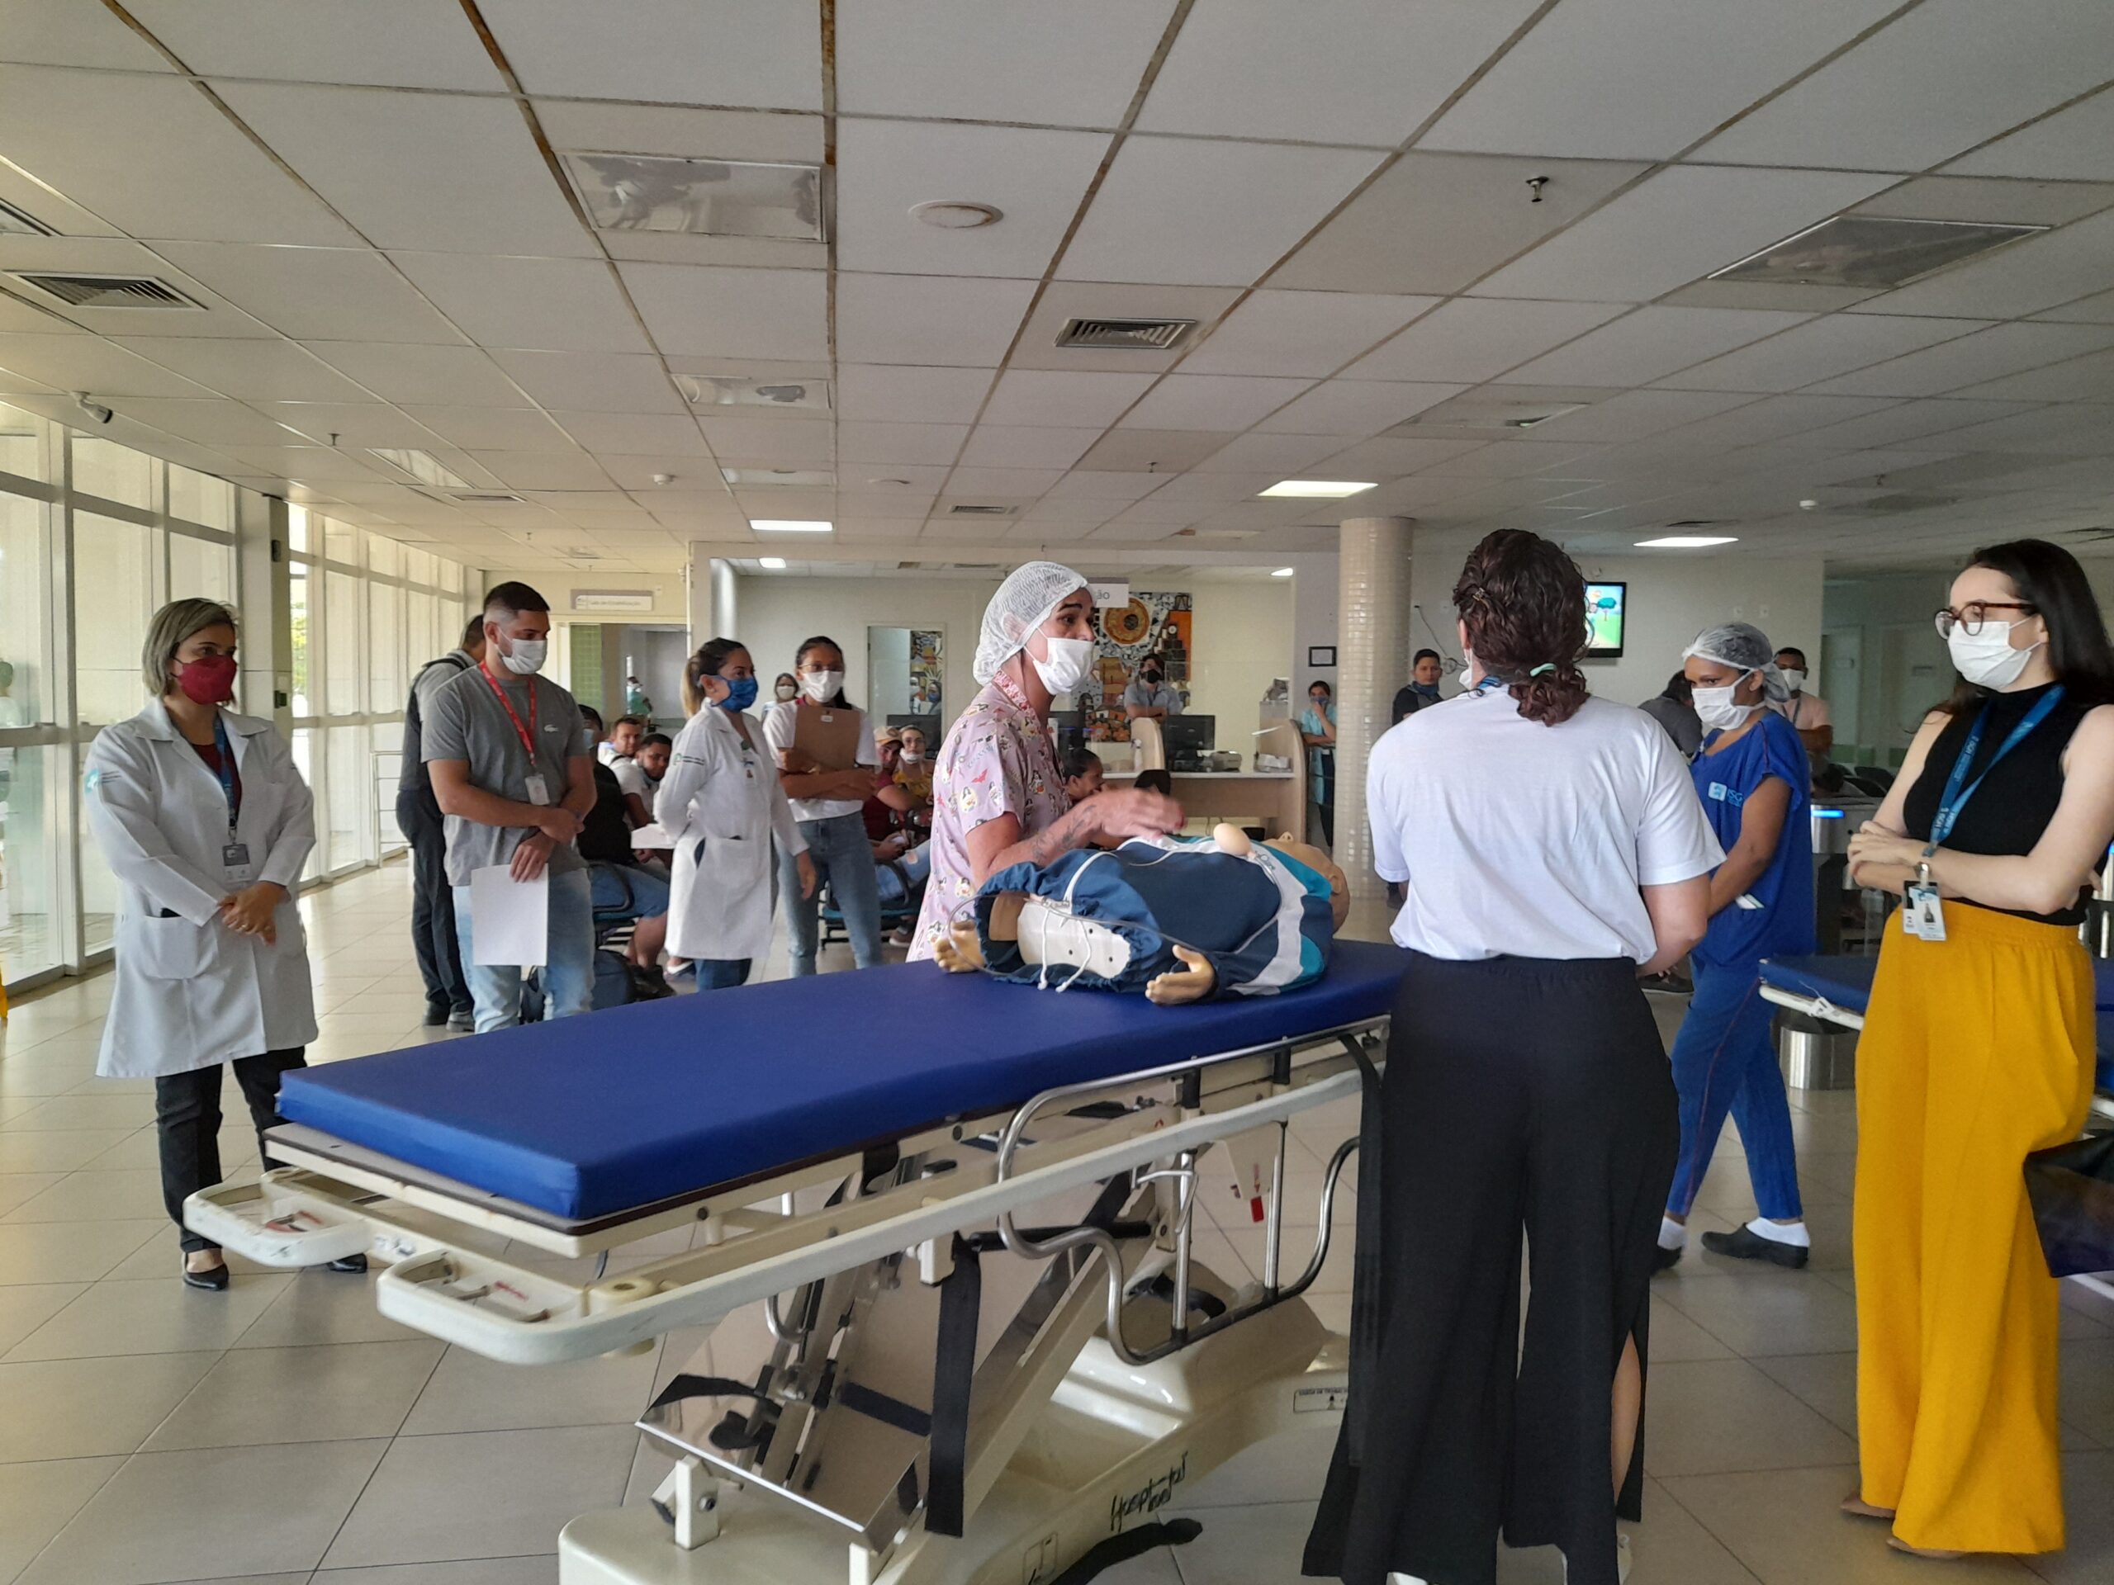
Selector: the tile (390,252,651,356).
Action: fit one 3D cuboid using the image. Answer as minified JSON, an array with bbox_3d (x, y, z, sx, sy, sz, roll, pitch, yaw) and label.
[{"bbox_3d":[-1.672,-1.562,4.906,0.624,0.025,1.220,0,4,-8],"label":"tile"}]

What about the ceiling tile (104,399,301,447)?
[{"bbox_3d":[-3.891,-1.706,7.044,0.624,0.025,1.220,0,4,-8],"label":"ceiling tile"}]

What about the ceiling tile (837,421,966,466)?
[{"bbox_3d":[-0.753,-1.707,7.433,0.617,0.025,1.215,0,4,-8],"label":"ceiling tile"}]

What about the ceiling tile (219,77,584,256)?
[{"bbox_3d":[-1.509,-1.496,3.728,0.630,0.025,1.240,0,4,-8],"label":"ceiling tile"}]

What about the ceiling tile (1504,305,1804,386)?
[{"bbox_3d":[2.069,-1.579,5.447,0.624,0.025,1.220,0,4,-8],"label":"ceiling tile"}]

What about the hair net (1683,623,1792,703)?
[{"bbox_3d":[1.718,-0.328,3.860,0.270,0.210,0.200,-1,4,-18],"label":"hair net"}]

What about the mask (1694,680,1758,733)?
[{"bbox_3d":[1.576,-0.199,3.610,0.100,0.115,0.145,-1,4,-18],"label":"mask"}]

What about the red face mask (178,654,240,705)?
[{"bbox_3d":[-2.043,-0.274,3.670,0.100,0.125,0.135,2,4,21],"label":"red face mask"}]

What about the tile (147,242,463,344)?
[{"bbox_3d":[-2.306,-1.571,4.851,0.630,0.025,1.240,0,4,-8],"label":"tile"}]

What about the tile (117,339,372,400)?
[{"bbox_3d":[-3.093,-1.633,5.930,0.624,0.025,1.220,0,4,-8],"label":"tile"}]

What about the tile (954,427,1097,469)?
[{"bbox_3d":[-0.146,-1.730,7.628,0.630,0.025,1.240,0,4,-8],"label":"tile"}]

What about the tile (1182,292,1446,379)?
[{"bbox_3d":[0.822,-1.573,5.267,0.624,0.025,1.220,0,4,-8],"label":"tile"}]

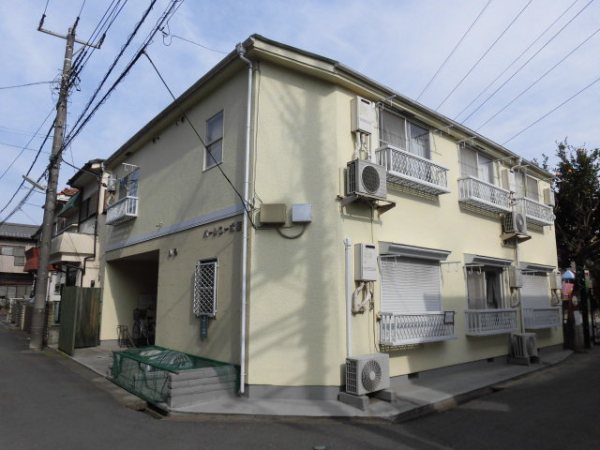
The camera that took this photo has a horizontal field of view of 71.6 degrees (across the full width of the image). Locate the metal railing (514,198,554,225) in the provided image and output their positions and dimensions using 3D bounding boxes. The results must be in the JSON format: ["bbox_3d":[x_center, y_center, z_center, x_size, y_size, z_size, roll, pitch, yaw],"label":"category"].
[{"bbox_3d":[7.096,-0.360,12.565,2.140,0.550,0.320,9,-13,-39],"label":"metal railing"}]

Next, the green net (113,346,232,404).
[{"bbox_3d":[-2.118,2.374,6.758,1.087,0.468,2.643,8,-12,-38],"label":"green net"}]

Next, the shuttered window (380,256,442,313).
[{"bbox_3d":[2.258,1.339,8.260,1.900,1.200,0.130,9,-13,-39],"label":"shuttered window"}]

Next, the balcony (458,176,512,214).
[{"bbox_3d":[4.772,-0.719,10.638,2.250,0.540,0.320,9,-13,-39],"label":"balcony"}]

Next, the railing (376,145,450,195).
[{"bbox_3d":[2.399,-1.086,8.670,2.170,0.560,0.330,9,-13,-39],"label":"railing"}]

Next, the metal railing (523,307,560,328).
[{"bbox_3d":[6.406,2.439,11.008,1.872,0.501,0.279,9,-12,-40],"label":"metal railing"}]

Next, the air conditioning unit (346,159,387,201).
[{"bbox_3d":[1.071,-0.688,6.644,0.695,0.536,0.249,9,-12,-40],"label":"air conditioning unit"}]

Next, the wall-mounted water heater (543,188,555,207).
[{"bbox_3d":[7.900,-0.869,13.226,0.375,0.574,0.168,9,-13,-40],"label":"wall-mounted water heater"}]

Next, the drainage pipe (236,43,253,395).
[{"bbox_3d":[-0.927,-0.244,6.457,0.294,5.519,0.136,8,-12,-38],"label":"drainage pipe"}]

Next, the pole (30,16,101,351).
[{"bbox_3d":[-8.026,-1.546,13.649,1.950,10.900,0.450,9,-13,-39],"label":"pole"}]

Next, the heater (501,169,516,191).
[{"bbox_3d":[5.329,-1.107,10.655,0.370,0.566,0.166,9,-12,-40],"label":"heater"}]

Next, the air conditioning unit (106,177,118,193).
[{"bbox_3d":[-5.700,-1.253,12.669,0.181,0.544,0.362,8,-12,-38],"label":"air conditioning unit"}]

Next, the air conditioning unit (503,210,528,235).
[{"bbox_3d":[5.760,-0.017,11.163,0.780,0.570,0.280,9,-13,-39],"label":"air conditioning unit"}]

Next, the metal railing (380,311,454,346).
[{"bbox_3d":[2.119,1.785,7.349,1.895,0.513,0.287,9,-12,-40],"label":"metal railing"}]

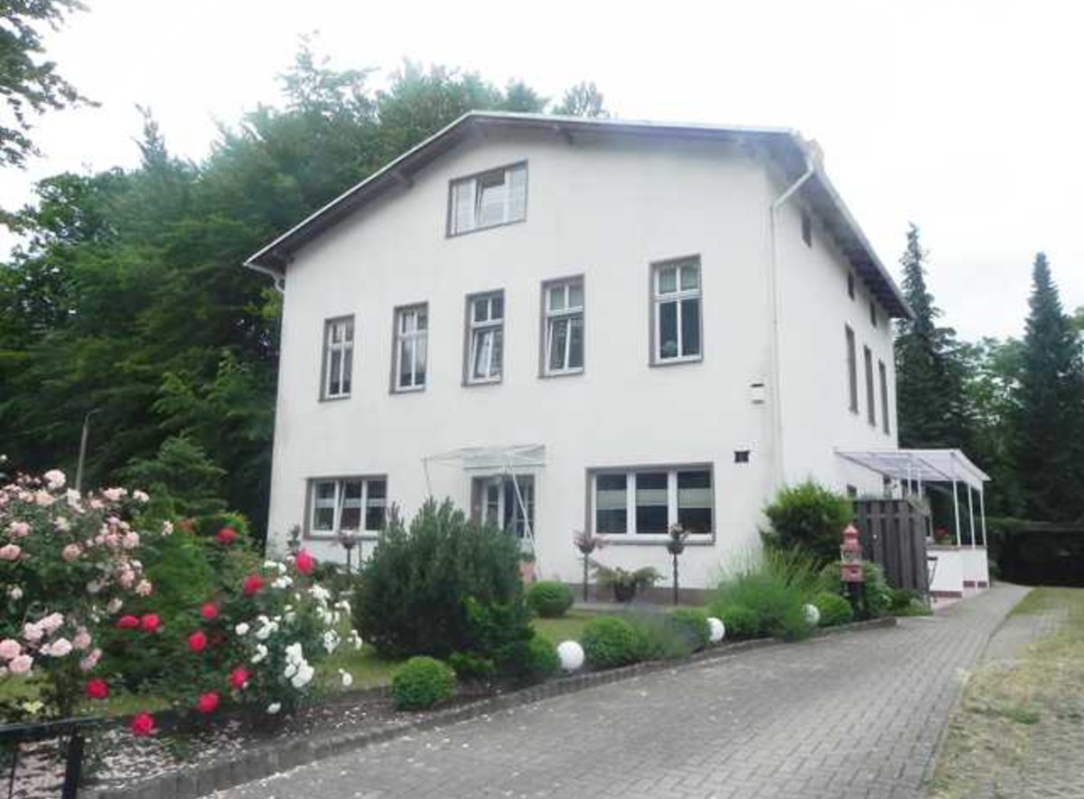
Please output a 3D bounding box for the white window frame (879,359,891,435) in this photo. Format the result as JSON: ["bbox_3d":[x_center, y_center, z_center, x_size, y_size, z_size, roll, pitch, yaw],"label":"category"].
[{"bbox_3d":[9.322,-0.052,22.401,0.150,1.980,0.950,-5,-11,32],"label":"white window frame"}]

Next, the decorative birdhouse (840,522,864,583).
[{"bbox_3d":[4.058,2.002,10.647,0.295,0.770,0.295,-4,-11,24],"label":"decorative birdhouse"}]

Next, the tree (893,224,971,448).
[{"bbox_3d":[15.404,-0.266,32.776,4.000,14.280,4.000,1,-10,0],"label":"tree"}]

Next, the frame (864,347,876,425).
[{"bbox_3d":[8.721,-0.358,21.822,0.150,2.050,1.100,-5,-12,31],"label":"frame"}]

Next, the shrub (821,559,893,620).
[{"bbox_3d":[4.201,2.503,10.882,0.902,0.730,0.902,-5,-12,29],"label":"shrub"}]

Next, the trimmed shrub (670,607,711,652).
[{"bbox_3d":[1.570,2.415,8.607,0.460,0.420,0.460,1,-10,0],"label":"trimmed shrub"}]

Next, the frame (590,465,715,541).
[{"bbox_3d":[1.846,1.777,13.847,2.263,1.288,0.130,-5,-12,29],"label":"frame"}]

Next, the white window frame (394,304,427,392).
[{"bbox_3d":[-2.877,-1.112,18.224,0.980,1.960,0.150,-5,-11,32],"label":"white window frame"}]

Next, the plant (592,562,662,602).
[{"bbox_3d":[1.468,3.197,14.300,1.200,0.720,1.100,1,-10,0],"label":"plant"}]

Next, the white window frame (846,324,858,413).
[{"bbox_3d":[7.563,-0.698,19.983,0.150,2.050,1.100,-5,-12,31],"label":"white window frame"}]

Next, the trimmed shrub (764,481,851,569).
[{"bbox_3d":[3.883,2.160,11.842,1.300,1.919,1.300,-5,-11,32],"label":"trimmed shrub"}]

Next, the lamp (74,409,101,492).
[{"bbox_3d":[-14.900,3.100,26.520,0.750,5.588,0.250,1,-10,0],"label":"lamp"}]

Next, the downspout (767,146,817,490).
[{"bbox_3d":[4.237,-0.300,13.401,0.800,7.400,0.140,-5,-11,32],"label":"downspout"}]

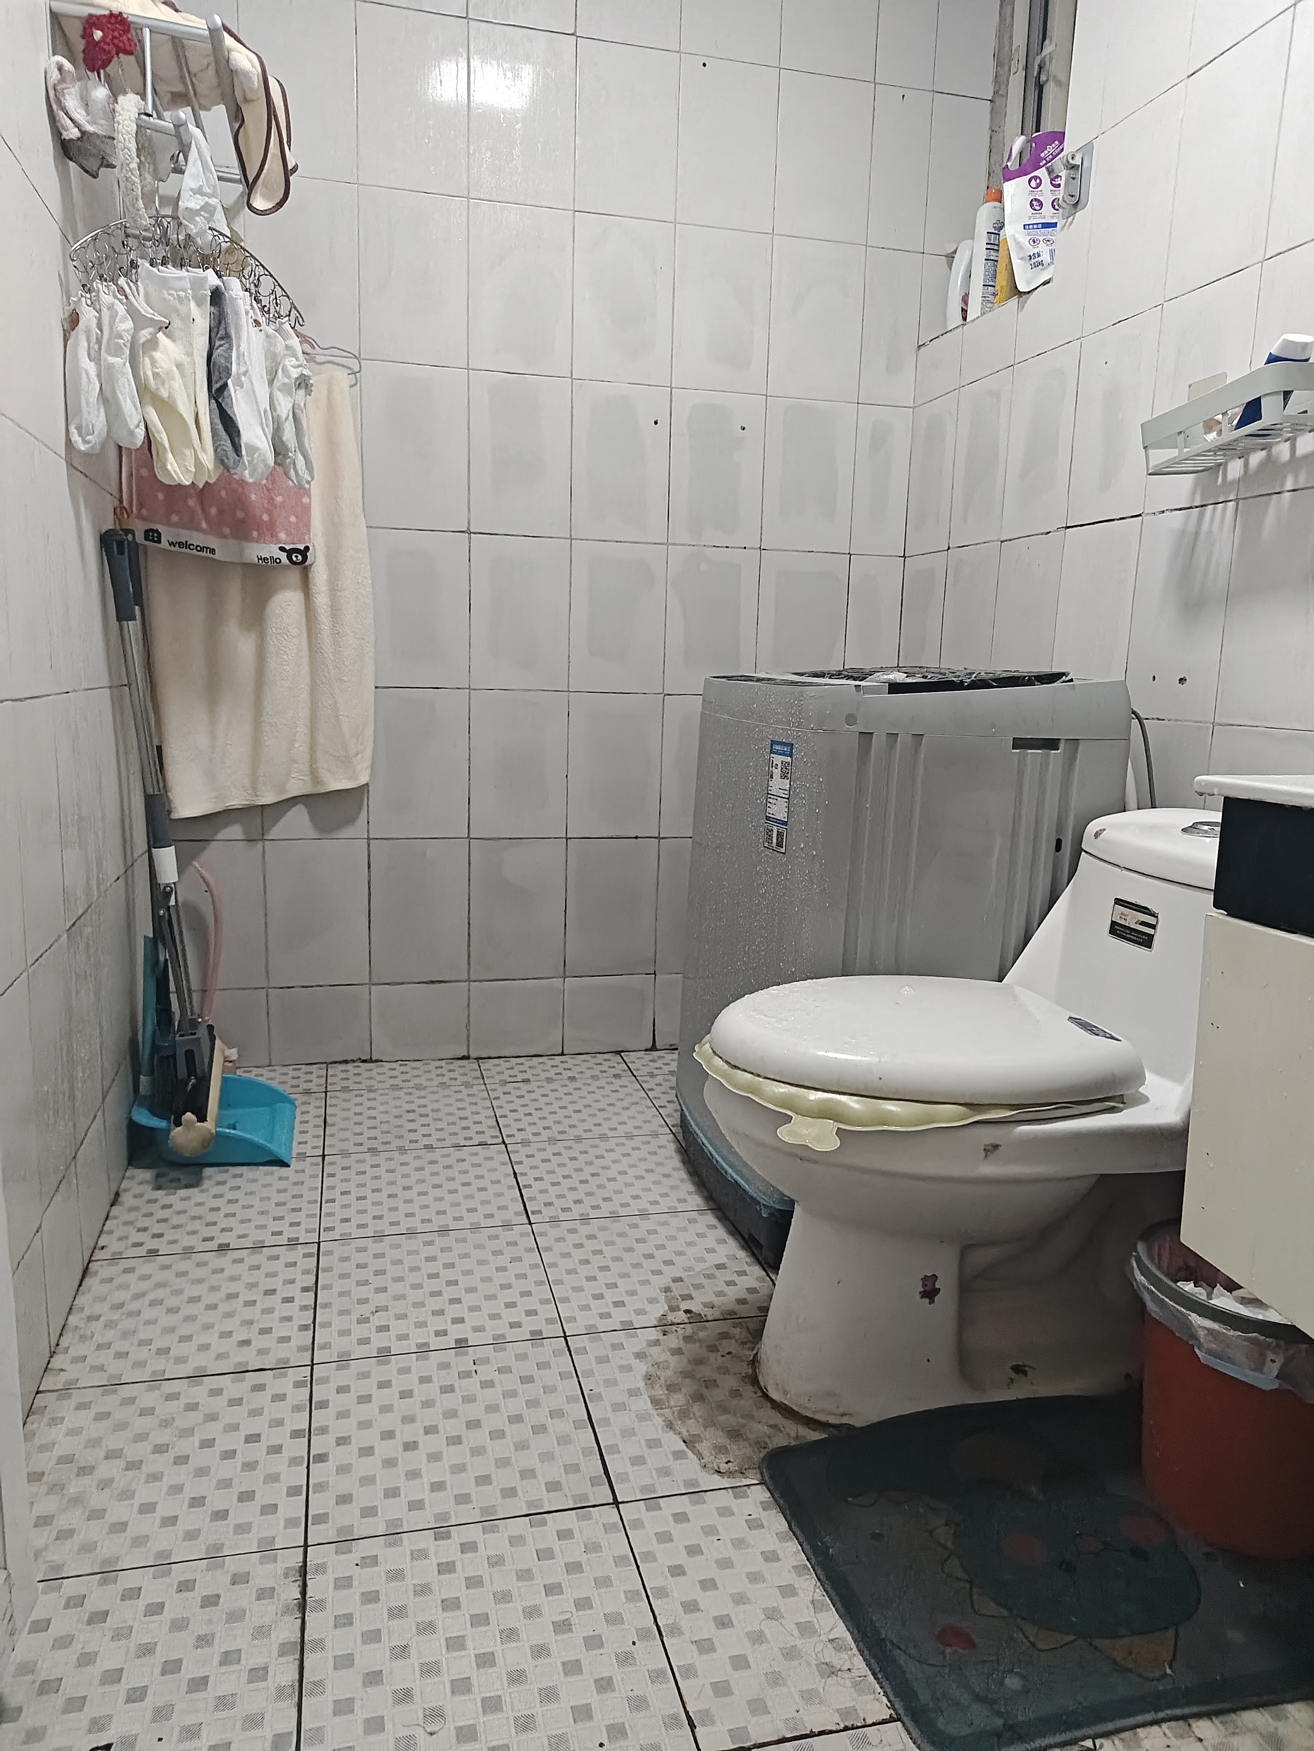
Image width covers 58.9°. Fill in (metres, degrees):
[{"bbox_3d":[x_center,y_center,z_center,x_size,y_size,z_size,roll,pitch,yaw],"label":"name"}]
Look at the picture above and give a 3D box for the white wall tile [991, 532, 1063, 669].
[{"bbox_3d":[0.656,-0.447,2.062,0.010,0.300,0.195,-1,11,-15],"label":"white wall tile"}]

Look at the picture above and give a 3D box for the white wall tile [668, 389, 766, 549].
[{"bbox_3d":[0.121,-0.826,2.371,0.198,0.299,0.011,-1,10,-14],"label":"white wall tile"}]

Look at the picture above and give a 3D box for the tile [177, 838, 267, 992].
[{"bbox_3d":[-0.869,0.081,2.282,0.194,0.301,0.010,-1,11,-14],"label":"tile"}]

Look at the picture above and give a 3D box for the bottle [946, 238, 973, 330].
[{"bbox_3d":[0.618,-1.179,2.328,0.080,0.200,0.060,-1,10,-16],"label":"bottle"}]

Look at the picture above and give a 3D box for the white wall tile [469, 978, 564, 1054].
[{"bbox_3d":[-0.296,0.301,2.467,0.199,0.168,0.010,-1,10,-14],"label":"white wall tile"}]

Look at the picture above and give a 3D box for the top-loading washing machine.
[{"bbox_3d":[0.355,0.089,1.874,0.520,0.835,0.530,-1,11,-14],"label":"top-loading washing machine"}]

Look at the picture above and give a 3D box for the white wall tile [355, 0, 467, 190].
[{"bbox_3d":[-0.442,-1.403,2.113,0.200,0.300,0.010,-1,11,-14],"label":"white wall tile"}]

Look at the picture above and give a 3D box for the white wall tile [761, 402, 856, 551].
[{"bbox_3d":[0.315,-0.828,2.418,0.200,0.301,0.010,-1,11,-14],"label":"white wall tile"}]

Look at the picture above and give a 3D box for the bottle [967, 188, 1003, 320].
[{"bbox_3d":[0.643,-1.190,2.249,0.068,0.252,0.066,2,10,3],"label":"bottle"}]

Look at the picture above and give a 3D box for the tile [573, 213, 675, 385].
[{"bbox_3d":[-0.064,-1.114,2.262,0.200,0.300,0.010,-1,11,-14],"label":"tile"}]

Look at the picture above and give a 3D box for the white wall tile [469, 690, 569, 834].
[{"bbox_3d":[-0.282,-0.225,2.375,0.200,0.300,0.010,-1,11,-14],"label":"white wall tile"}]

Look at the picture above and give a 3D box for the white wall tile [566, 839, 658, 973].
[{"bbox_3d":[-0.097,0.067,2.479,0.200,0.301,0.010,-1,11,-14],"label":"white wall tile"}]

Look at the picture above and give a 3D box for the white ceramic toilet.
[{"bbox_3d":[0.406,0.263,1.418,0.740,0.655,0.400,-1,11,-14],"label":"white ceramic toilet"}]

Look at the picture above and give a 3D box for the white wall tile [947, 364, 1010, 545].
[{"bbox_3d":[0.613,-0.777,2.193,0.010,0.300,0.195,-1,11,-15],"label":"white wall tile"}]

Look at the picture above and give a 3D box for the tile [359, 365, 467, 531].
[{"bbox_3d":[-0.460,-0.815,2.224,0.199,0.299,0.010,-1,10,-14],"label":"tile"}]

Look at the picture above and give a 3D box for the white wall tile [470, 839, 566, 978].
[{"bbox_3d":[-0.291,0.070,2.428,0.200,0.300,0.010,-1,11,-14],"label":"white wall tile"}]

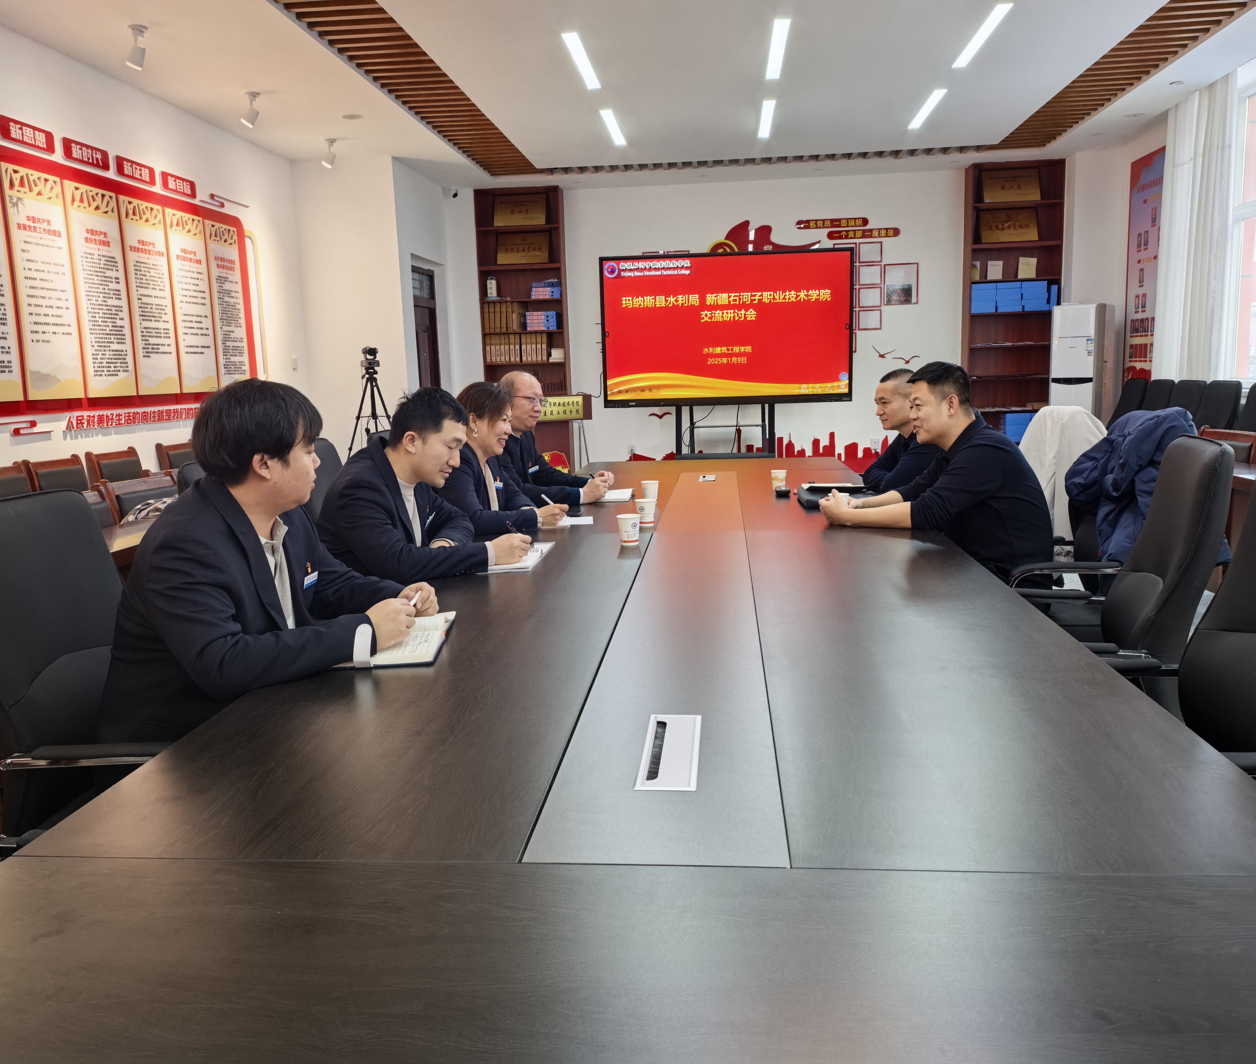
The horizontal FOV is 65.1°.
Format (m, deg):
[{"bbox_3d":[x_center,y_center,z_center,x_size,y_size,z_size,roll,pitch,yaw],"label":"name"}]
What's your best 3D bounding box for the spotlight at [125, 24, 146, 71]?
[{"bbox_3d":[-2.641,-2.605,5.284,0.110,0.235,0.105,-1,9,6],"label":"spotlight"}]

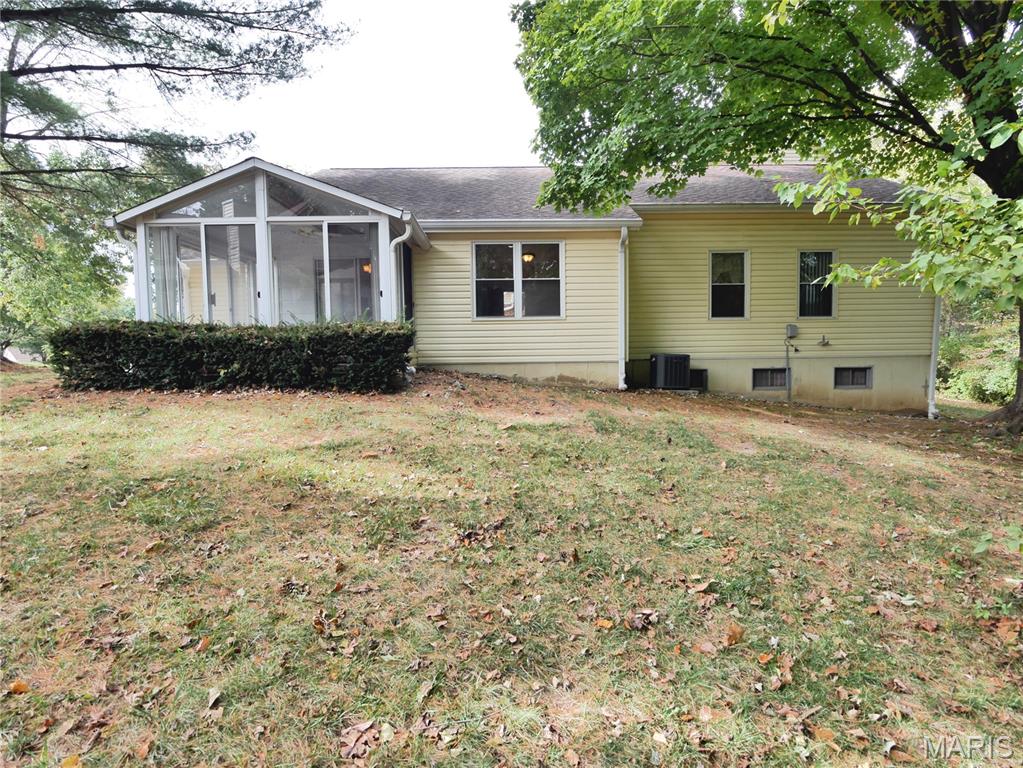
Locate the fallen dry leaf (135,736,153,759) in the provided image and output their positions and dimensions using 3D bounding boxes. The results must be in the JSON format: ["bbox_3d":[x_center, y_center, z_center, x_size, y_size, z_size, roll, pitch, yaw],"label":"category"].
[{"bbox_3d":[-1.180,1.165,1.706,0.050,0.022,0.075,-5,12,-37],"label":"fallen dry leaf"}]

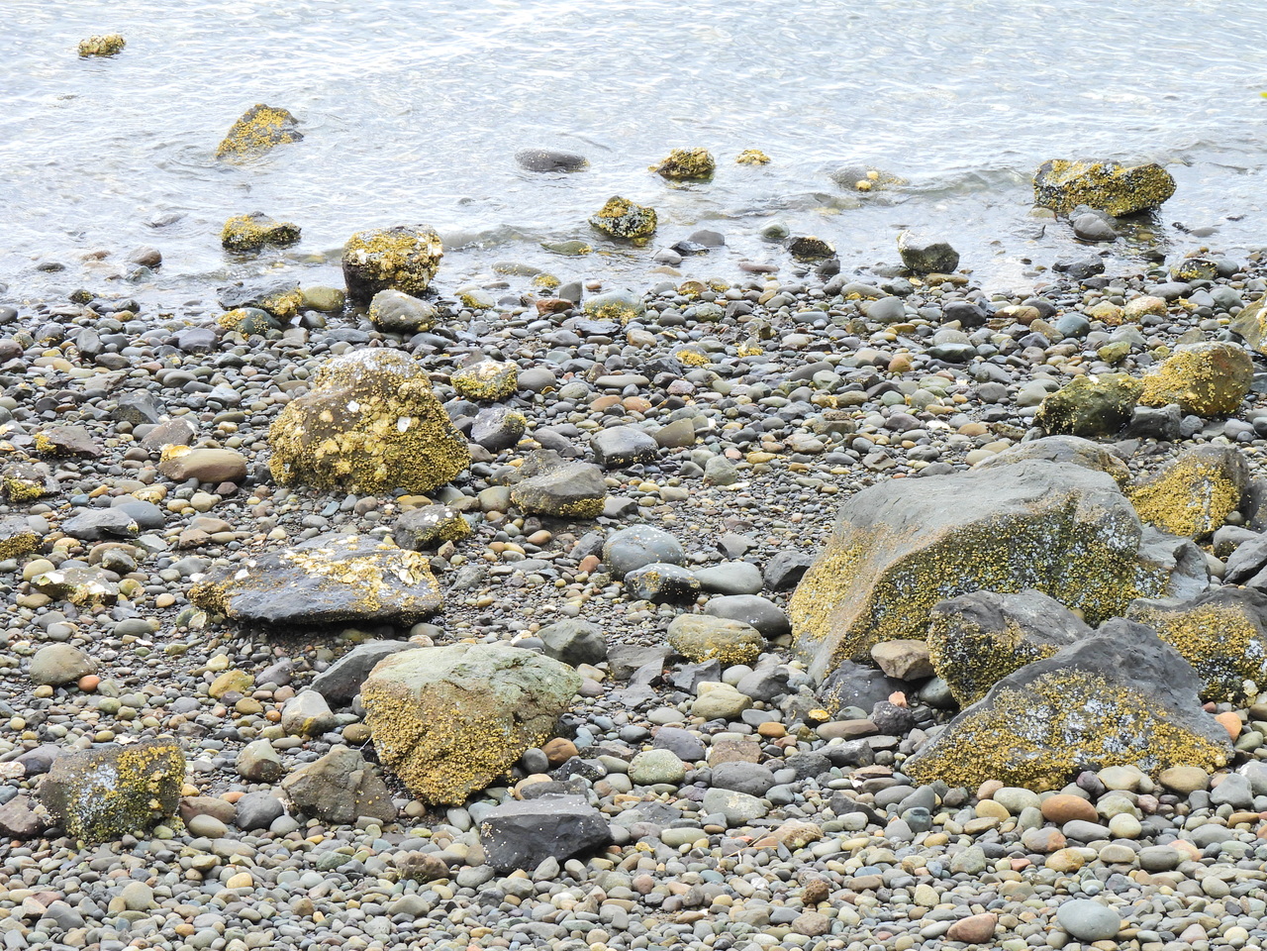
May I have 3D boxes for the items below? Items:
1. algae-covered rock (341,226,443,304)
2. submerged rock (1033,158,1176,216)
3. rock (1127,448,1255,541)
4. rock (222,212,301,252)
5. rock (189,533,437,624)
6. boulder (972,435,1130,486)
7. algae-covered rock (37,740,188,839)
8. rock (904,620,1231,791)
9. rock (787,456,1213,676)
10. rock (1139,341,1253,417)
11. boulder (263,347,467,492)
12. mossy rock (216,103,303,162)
[{"bbox_3d":[-0.793,-0.695,20.470,0.339,0.229,0.271,0,15,0],"label":"algae-covered rock"},{"bbox_3d":[1.649,-0.997,21.761,0.498,0.179,0.309,0,15,0],"label":"submerged rock"},{"bbox_3d":[1.572,0.049,17.603,0.344,0.234,0.292,3,18,10],"label":"rock"},{"bbox_3d":[-1.268,-0.820,21.165,0.276,0.125,0.193,0,15,0],"label":"rock"},{"bbox_3d":[-0.849,0.278,16.541,0.668,0.191,0.401,0,15,0],"label":"rock"},{"bbox_3d":[1.198,-0.021,17.832,0.454,0.152,0.295,0,15,0],"label":"boulder"},{"bbox_3d":[-1.221,0.737,14.581,0.339,0.209,0.237,0,15,0],"label":"algae-covered rock"},{"bbox_3d":[1.066,0.565,15.286,0.807,0.366,0.484,0,18,0],"label":"rock"},{"bbox_3d":[0.968,0.250,16.600,1.100,0.500,0.750,-7,19,-21],"label":"rock"},{"bbox_3d":[1.722,-0.295,19.043,0.351,0.203,0.281,0,18,0],"label":"rock"},{"bbox_3d":[-0.765,-0.153,17.984,0.584,0.367,0.467,0,15,0],"label":"boulder"},{"bbox_3d":[-1.350,-1.222,22.422,0.307,0.213,0.245,0,18,0],"label":"mossy rock"}]

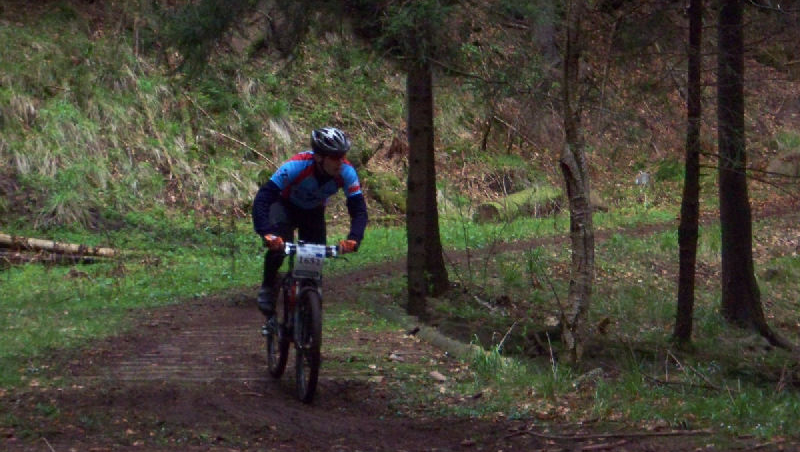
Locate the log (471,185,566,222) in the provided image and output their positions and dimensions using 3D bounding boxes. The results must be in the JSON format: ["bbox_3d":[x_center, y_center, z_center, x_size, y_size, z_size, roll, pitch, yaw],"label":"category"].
[{"bbox_3d":[1.510,-0.270,34.000,0.290,0.290,1.750,1,8,34],"label":"log"}]

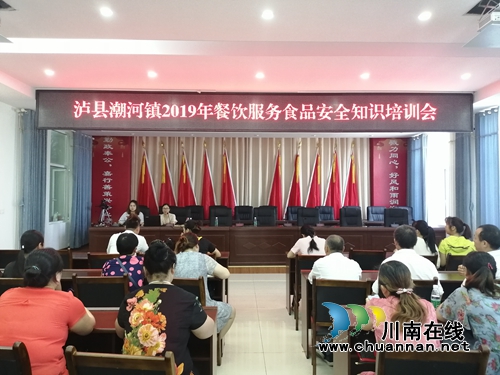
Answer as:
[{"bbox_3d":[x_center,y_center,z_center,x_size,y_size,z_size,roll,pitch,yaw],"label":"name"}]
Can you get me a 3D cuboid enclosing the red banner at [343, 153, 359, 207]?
[{"bbox_3d":[3.049,-0.003,11.866,0.560,2.131,0.320,0,-2,-1],"label":"red banner"}]

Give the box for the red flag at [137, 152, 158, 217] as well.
[{"bbox_3d":[-3.062,-0.033,11.750,0.710,2.170,0.320,0,-2,-1],"label":"red flag"}]

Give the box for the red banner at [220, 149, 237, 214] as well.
[{"bbox_3d":[-0.634,-0.080,11.500,0.480,2.100,0.200,0,-2,-1],"label":"red banner"}]

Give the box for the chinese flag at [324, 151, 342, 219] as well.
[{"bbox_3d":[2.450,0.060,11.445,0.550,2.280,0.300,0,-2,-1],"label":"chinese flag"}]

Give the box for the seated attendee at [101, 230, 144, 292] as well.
[{"bbox_3d":[-1.089,1.026,3.500,0.480,1.220,0.740,0,-2,2],"label":"seated attendee"}]

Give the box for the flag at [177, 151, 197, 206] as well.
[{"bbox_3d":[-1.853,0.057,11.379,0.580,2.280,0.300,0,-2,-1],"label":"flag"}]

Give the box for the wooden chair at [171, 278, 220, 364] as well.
[{"bbox_3d":[-0.543,1.183,3.375,0.480,0.900,0.550,0,-2,8],"label":"wooden chair"}]

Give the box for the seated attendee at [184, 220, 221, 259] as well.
[{"bbox_3d":[-0.647,1.072,5.000,0.520,1.270,0.750,0,-2,-4],"label":"seated attendee"}]

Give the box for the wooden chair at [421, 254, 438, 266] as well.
[{"bbox_3d":[2.058,1.273,5.000,0.475,0.900,0.540,0,-2,-1],"label":"wooden chair"}]

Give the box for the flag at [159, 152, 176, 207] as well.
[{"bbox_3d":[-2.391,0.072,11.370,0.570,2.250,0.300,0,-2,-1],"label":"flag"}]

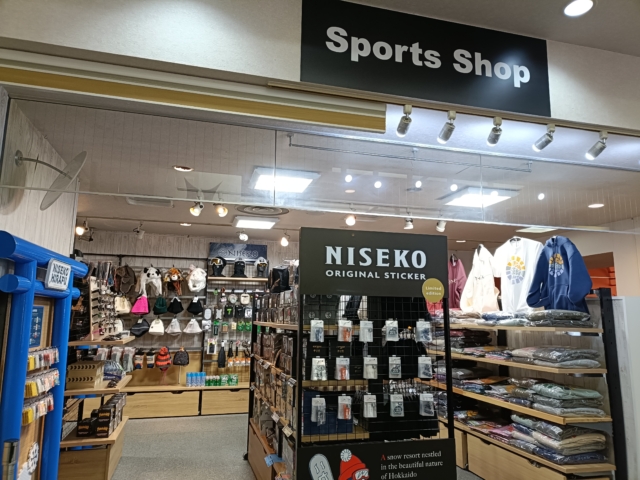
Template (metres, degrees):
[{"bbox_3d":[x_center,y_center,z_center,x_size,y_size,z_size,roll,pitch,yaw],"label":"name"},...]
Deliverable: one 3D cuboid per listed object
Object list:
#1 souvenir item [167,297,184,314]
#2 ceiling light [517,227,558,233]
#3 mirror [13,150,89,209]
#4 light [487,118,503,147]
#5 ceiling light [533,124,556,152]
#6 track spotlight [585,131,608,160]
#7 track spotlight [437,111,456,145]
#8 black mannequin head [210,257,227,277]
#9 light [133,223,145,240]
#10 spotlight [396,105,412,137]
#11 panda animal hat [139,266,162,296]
[{"bbox_3d":[-2.056,0.932,6.577,0.235,0.250,0.100,3,-10,-15],"label":"souvenir item"},{"bbox_3d":[2.843,-0.169,5.930,0.490,0.050,0.490,3,-10,-15],"label":"ceiling light"},{"bbox_3d":[-1.626,-0.375,2.789,0.450,0.410,0.350,-8,-13,43],"label":"mirror"},{"bbox_3d":[1.291,-0.789,3.387,0.072,0.193,0.155,2,-9,-7],"label":"light"},{"bbox_3d":[1.721,-0.765,3.503,0.072,0.195,0.155,6,-11,-31],"label":"ceiling light"},{"bbox_3d":[2.196,-0.733,3.632,0.072,0.213,0.155,5,-10,-26],"label":"track spotlight"},{"bbox_3d":[0.917,-0.792,3.282,0.072,0.219,0.155,4,-10,-22],"label":"track spotlight"},{"bbox_3d":[-1.509,0.398,6.871,0.210,0.310,0.240,-3,-10,21],"label":"black mannequin head"},{"bbox_3d":[-2.265,-0.110,5.794,0.130,0.210,0.150,-7,-12,39],"label":"light"},{"bbox_3d":[0.593,-0.818,3.195,0.072,0.206,0.155,3,-10,-13],"label":"spotlight"},{"bbox_3d":[-2.326,0.575,6.354,0.290,0.410,0.210,5,-10,-25],"label":"panda animal hat"}]

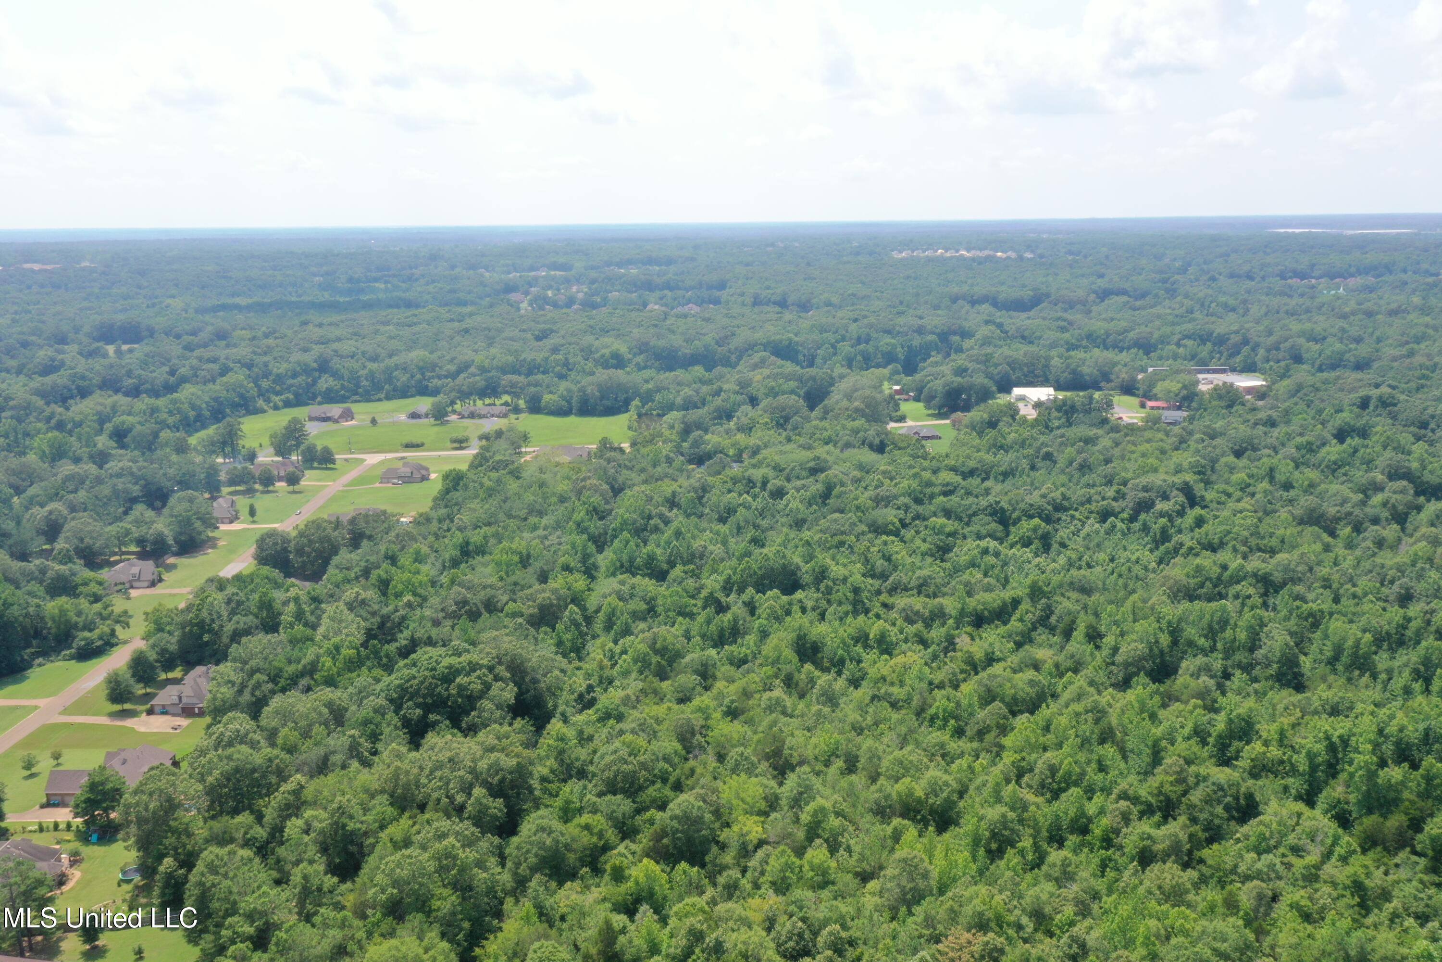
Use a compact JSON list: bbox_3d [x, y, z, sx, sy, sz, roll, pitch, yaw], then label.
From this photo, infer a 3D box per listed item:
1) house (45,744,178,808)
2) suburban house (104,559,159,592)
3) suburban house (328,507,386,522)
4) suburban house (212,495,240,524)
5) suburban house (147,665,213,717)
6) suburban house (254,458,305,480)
[{"bbox_3d":[-135.837,64.629,251.802,22.300,7.800,20.000,-1,13,0],"label":"house"},{"bbox_3d":[-207.932,32.117,393.831,22.500,7.600,17.000,-1,13,0],"label":"suburban house"},{"bbox_3d":[-149.186,15.128,462.773,24.000,7.800,19.000,-1,13,0],"label":"suburban house"},{"bbox_3d":[-212.083,12.248,478.018,16.200,7.800,19.000,-1,13,0],"label":"suburban house"},{"bbox_3d":[-137.688,54.197,295.782,18.000,8.000,21.000,-1,13,0],"label":"suburban house"},{"bbox_3d":[-218.682,-5.551,553.961,28.000,7.800,19.000,-1,13,0],"label":"suburban house"}]

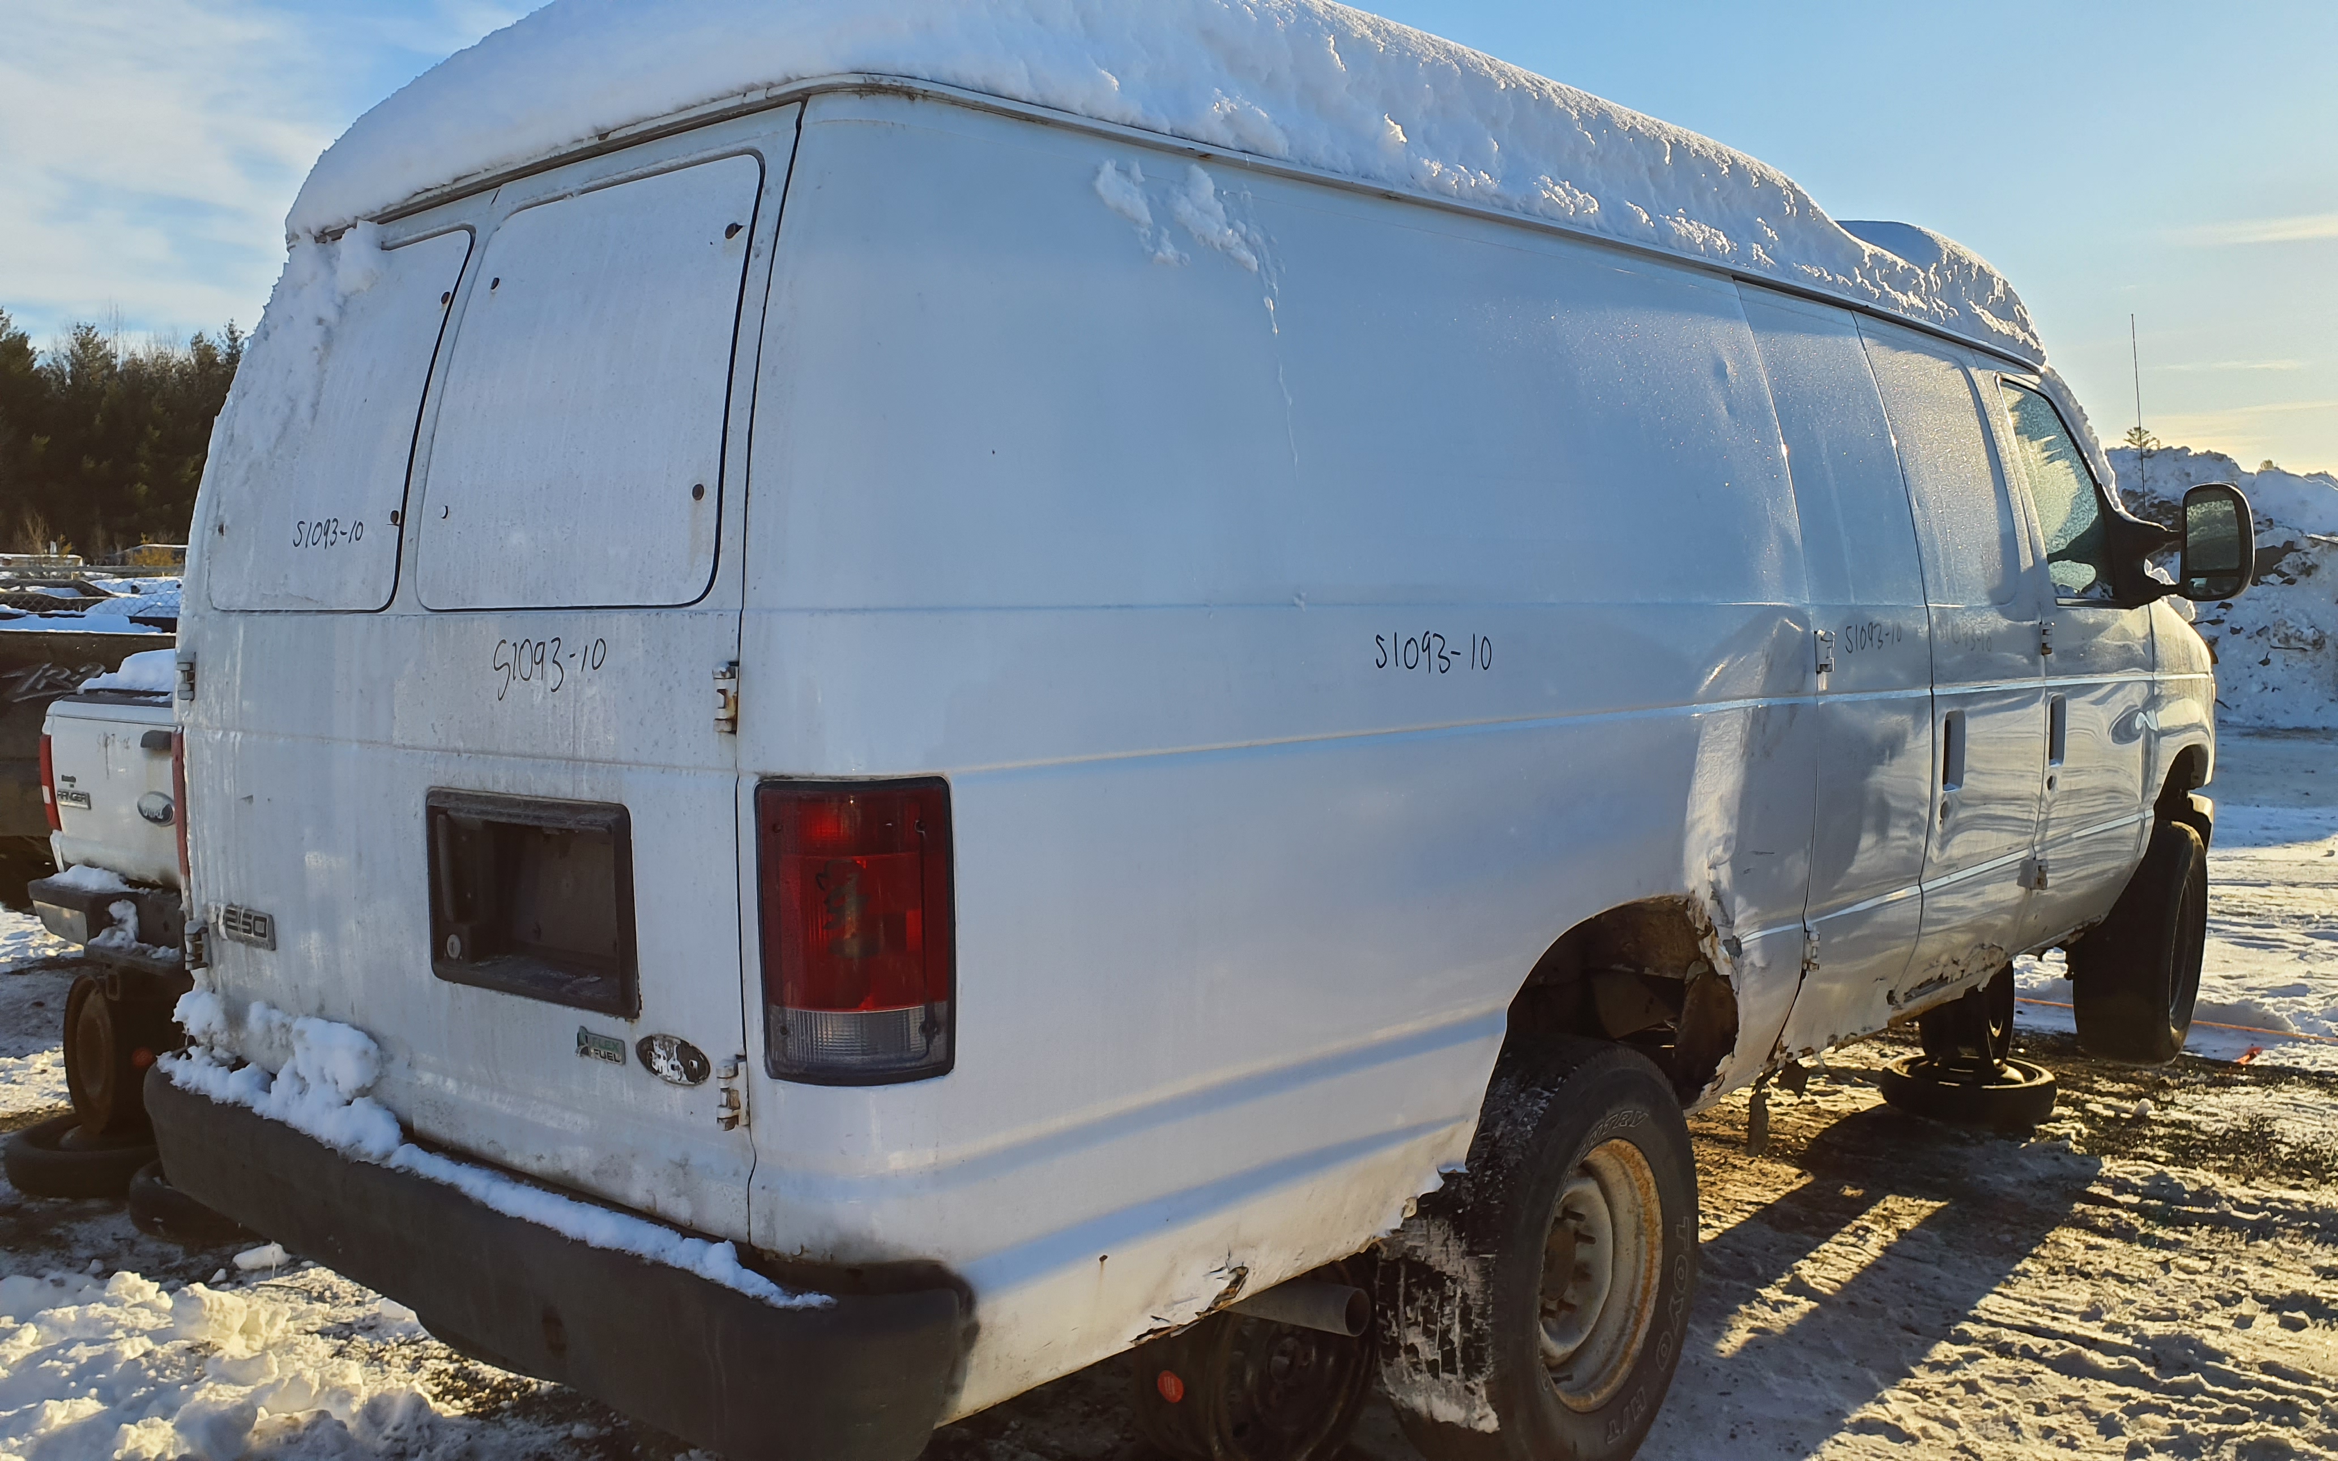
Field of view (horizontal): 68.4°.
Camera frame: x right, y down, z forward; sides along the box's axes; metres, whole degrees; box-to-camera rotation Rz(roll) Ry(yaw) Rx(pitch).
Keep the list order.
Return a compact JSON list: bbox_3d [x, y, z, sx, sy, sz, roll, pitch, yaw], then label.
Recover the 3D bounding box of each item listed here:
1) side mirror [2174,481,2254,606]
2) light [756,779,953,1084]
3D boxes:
[{"bbox_3d":[2.890,-0.519,4.750,0.120,0.325,0.180,-4,5,-42],"label":"side mirror"},{"bbox_3d":[-0.327,0.207,1.800,0.150,0.325,0.150,3,5,42],"label":"light"}]

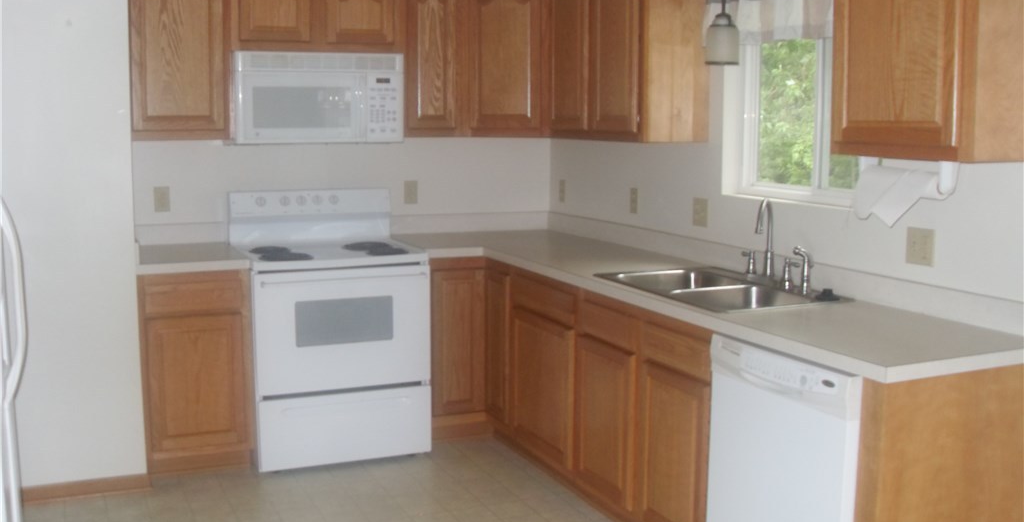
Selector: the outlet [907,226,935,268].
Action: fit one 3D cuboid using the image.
[{"bbox_3d":[1.223,-0.042,3.008,0.010,0.115,0.115,-3,9,-24],"label":"outlet"}]

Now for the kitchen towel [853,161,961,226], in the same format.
[{"bbox_3d":[1.094,-0.183,2.808,0.120,0.175,0.310,-3,9,-24],"label":"kitchen towel"}]

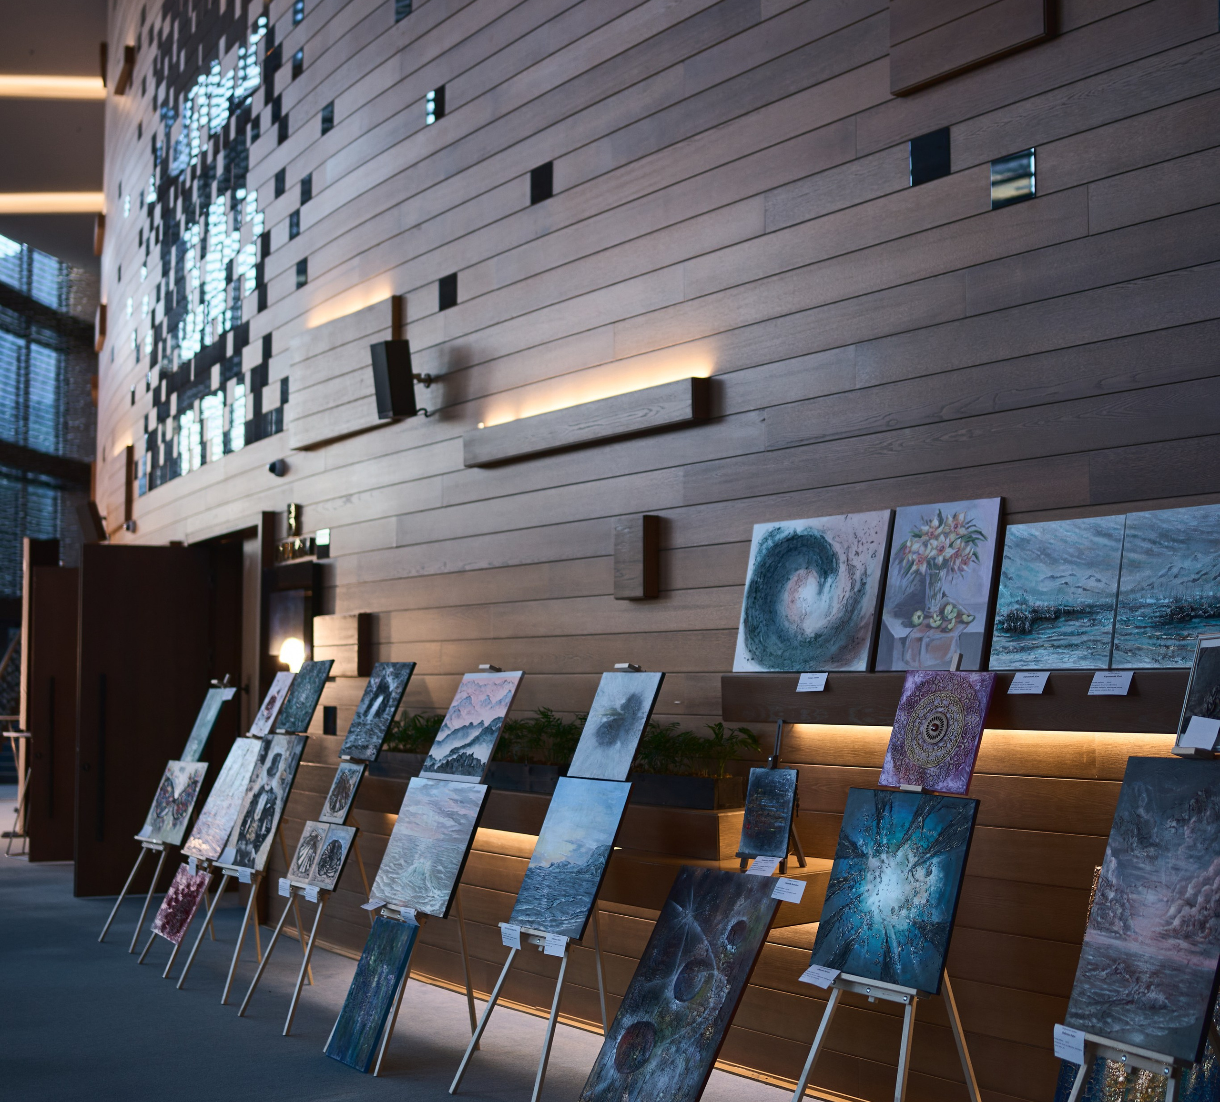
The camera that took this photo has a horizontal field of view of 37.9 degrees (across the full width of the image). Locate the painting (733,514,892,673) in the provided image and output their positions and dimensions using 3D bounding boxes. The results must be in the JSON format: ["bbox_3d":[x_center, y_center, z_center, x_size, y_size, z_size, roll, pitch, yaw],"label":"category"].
[{"bbox_3d":[0.761,0.168,6.719,0.030,0.595,0.790,16,-12,-32],"label":"painting"}]

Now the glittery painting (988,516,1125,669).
[{"bbox_3d":[1.452,0.145,5.745,0.030,0.490,0.500,16,-13,-32],"label":"glittery painting"}]

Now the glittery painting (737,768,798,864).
[{"bbox_3d":[0.557,0.909,6.163,0.200,0.300,0.020,-4,-19,42],"label":"glittery painting"}]

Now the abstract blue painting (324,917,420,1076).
[{"bbox_3d":[-0.977,1.831,7.373,0.030,0.605,0.360,27,-18,-29],"label":"abstract blue painting"}]

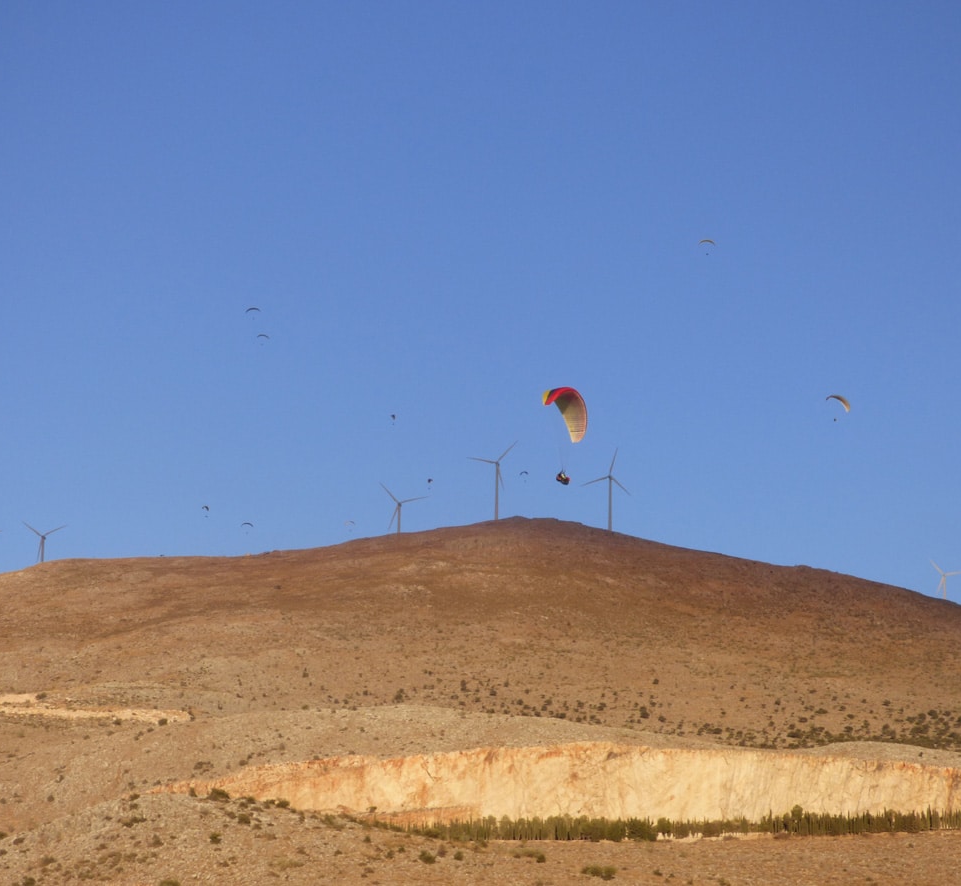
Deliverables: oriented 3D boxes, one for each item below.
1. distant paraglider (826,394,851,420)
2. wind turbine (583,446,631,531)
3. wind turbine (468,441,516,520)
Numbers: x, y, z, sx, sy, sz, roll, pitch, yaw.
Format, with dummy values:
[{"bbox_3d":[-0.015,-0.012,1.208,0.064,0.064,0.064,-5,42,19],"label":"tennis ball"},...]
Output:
[{"bbox_3d":[126.460,-12.070,1120.000,9.200,8.400,2.800,22,-11,-23],"label":"distant paraglider"},{"bbox_3d":[178.570,67.360,4481.500,73.900,122.700,14.000,-3,-11,18],"label":"wind turbine"},{"bbox_3d":[17.510,51.540,4330.770,73.900,111.700,14.000,-3,-11,18],"label":"wind turbine"}]

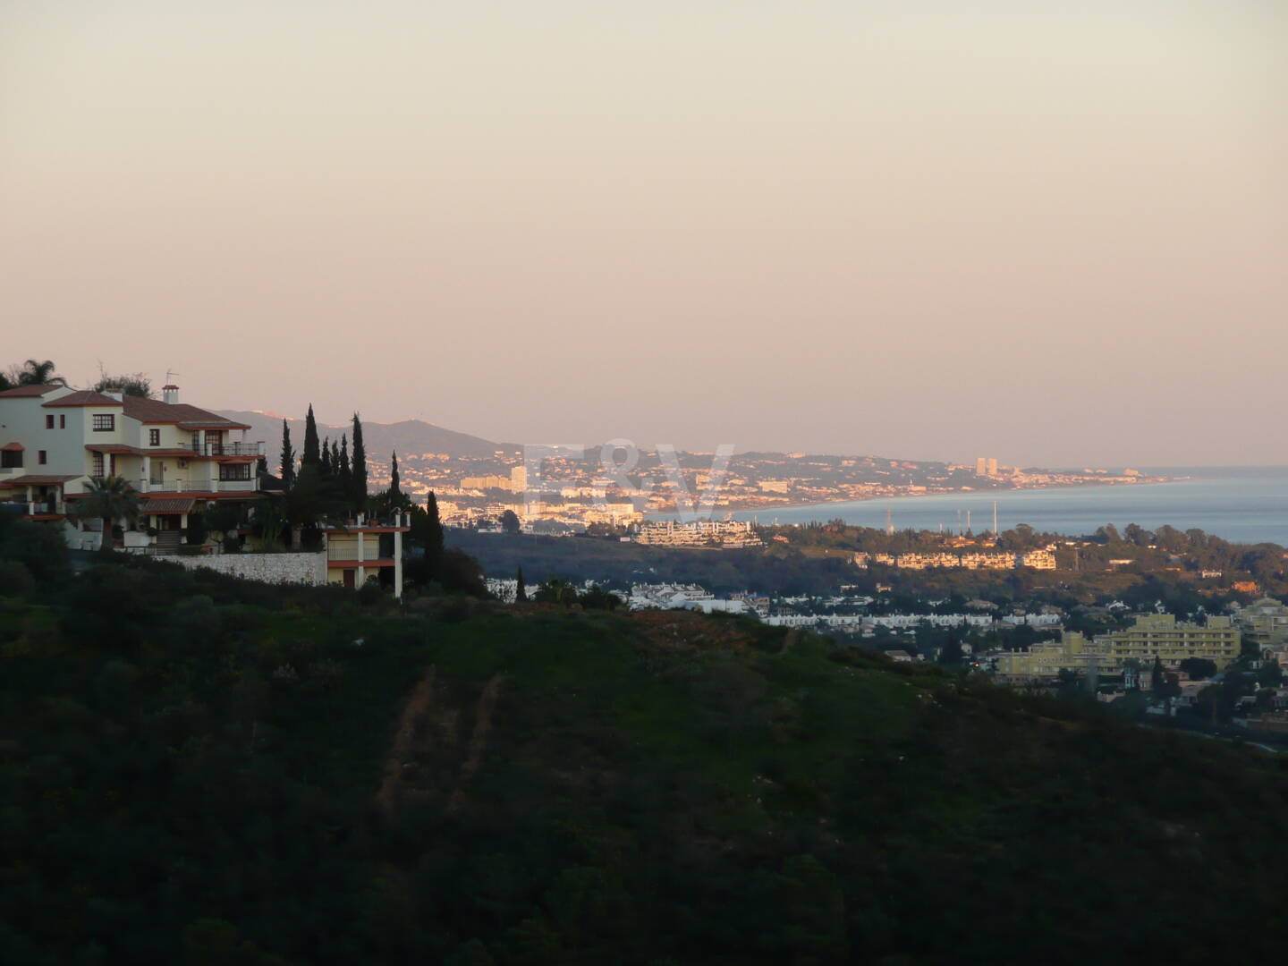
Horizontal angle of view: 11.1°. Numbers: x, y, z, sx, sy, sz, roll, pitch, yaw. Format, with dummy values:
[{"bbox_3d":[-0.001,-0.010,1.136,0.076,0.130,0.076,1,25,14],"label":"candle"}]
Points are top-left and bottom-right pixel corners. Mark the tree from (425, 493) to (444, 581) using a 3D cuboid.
[{"bbox_3d":[-17.697,4.509,560.000,1.620,7.600,1.620,0,1,0],"label":"tree"}]

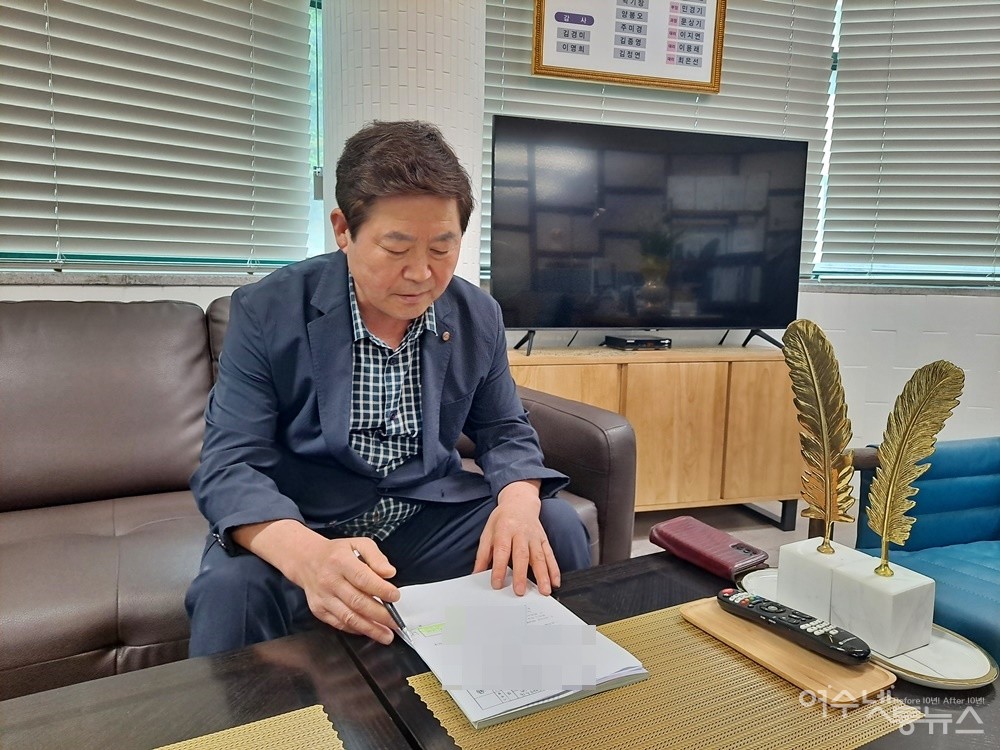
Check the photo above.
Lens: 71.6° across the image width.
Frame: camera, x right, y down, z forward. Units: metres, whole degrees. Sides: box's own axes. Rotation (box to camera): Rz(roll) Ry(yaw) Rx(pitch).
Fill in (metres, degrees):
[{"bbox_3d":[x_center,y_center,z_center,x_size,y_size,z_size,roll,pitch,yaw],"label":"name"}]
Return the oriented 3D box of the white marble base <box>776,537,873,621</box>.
[{"bbox_3d":[0.423,0.267,0.903,0.075,0.074,0.079,-2,8,-26],"label":"white marble base"}]

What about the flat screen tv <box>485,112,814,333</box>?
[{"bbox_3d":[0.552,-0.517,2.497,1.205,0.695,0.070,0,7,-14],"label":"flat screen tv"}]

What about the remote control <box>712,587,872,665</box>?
[{"bbox_3d":[0.349,0.298,0.840,0.046,0.022,0.183,-5,9,-42],"label":"remote control"}]

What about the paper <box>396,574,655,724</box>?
[{"bbox_3d":[-0.005,0.307,0.839,0.212,0.014,0.298,-3,8,-30],"label":"paper"}]

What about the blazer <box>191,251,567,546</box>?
[{"bbox_3d":[-0.241,0.033,1.227,0.550,0.480,0.480,-1,7,-22],"label":"blazer"}]

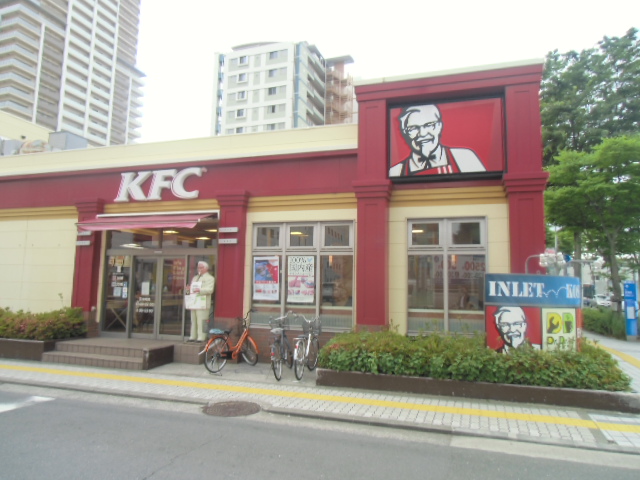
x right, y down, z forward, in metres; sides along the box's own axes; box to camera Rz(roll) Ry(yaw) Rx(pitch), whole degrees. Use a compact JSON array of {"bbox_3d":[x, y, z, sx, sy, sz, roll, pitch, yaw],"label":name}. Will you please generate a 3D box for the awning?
[{"bbox_3d":[-3.962,-0.430,10.118,3.323,0.417,0.718,-1,-6,17],"label":"awning"}]

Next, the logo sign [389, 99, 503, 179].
[{"bbox_3d":[2.396,-1.867,8.545,2.099,1.511,0.234,-1,-6,17],"label":"logo sign"}]

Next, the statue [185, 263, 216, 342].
[{"bbox_3d":[-2.544,1.325,9.482,0.570,1.752,0.520,-2,-6,28],"label":"statue"}]

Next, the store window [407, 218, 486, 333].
[{"bbox_3d":[2.451,0.704,8.594,1.501,2.288,0.117,-1,-6,17],"label":"store window"}]

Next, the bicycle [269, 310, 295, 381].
[{"bbox_3d":[-0.651,1.983,8.276,0.560,1.060,1.720,0,-5,7],"label":"bicycle"}]

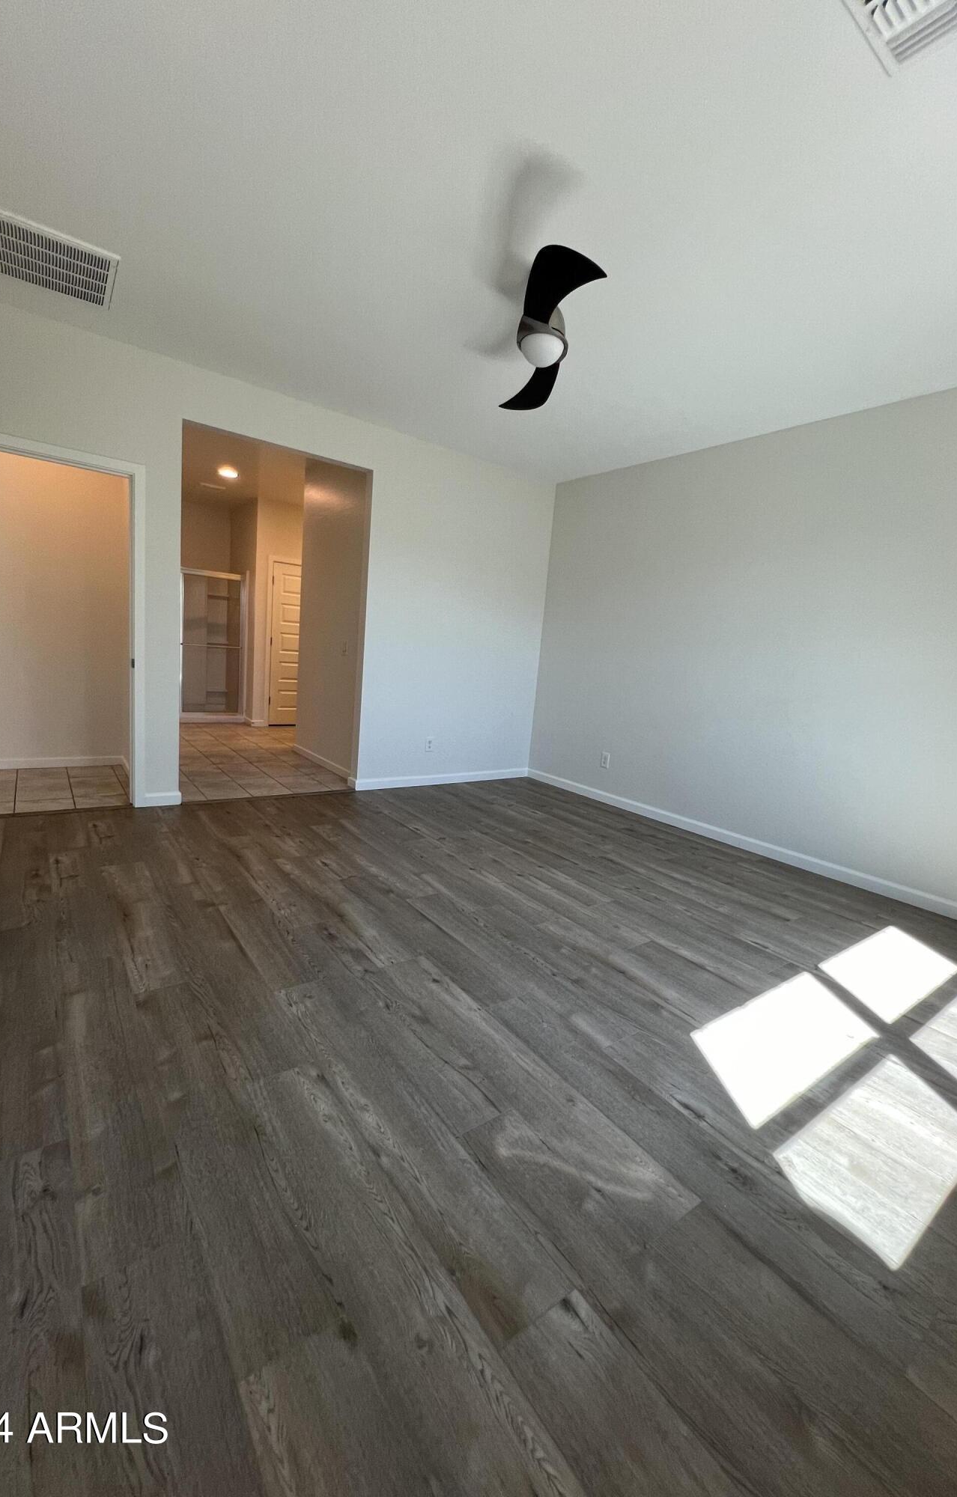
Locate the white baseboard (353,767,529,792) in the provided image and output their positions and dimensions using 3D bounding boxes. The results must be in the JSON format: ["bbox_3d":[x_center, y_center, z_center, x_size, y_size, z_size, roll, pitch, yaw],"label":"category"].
[{"bbox_3d":[-0.246,0.276,5.216,1.880,0.088,0.018,-3,12,-37],"label":"white baseboard"}]

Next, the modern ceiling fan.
[{"bbox_3d":[0.278,-1.843,2.481,0.280,0.330,1.300,4,10,-6],"label":"modern ceiling fan"}]

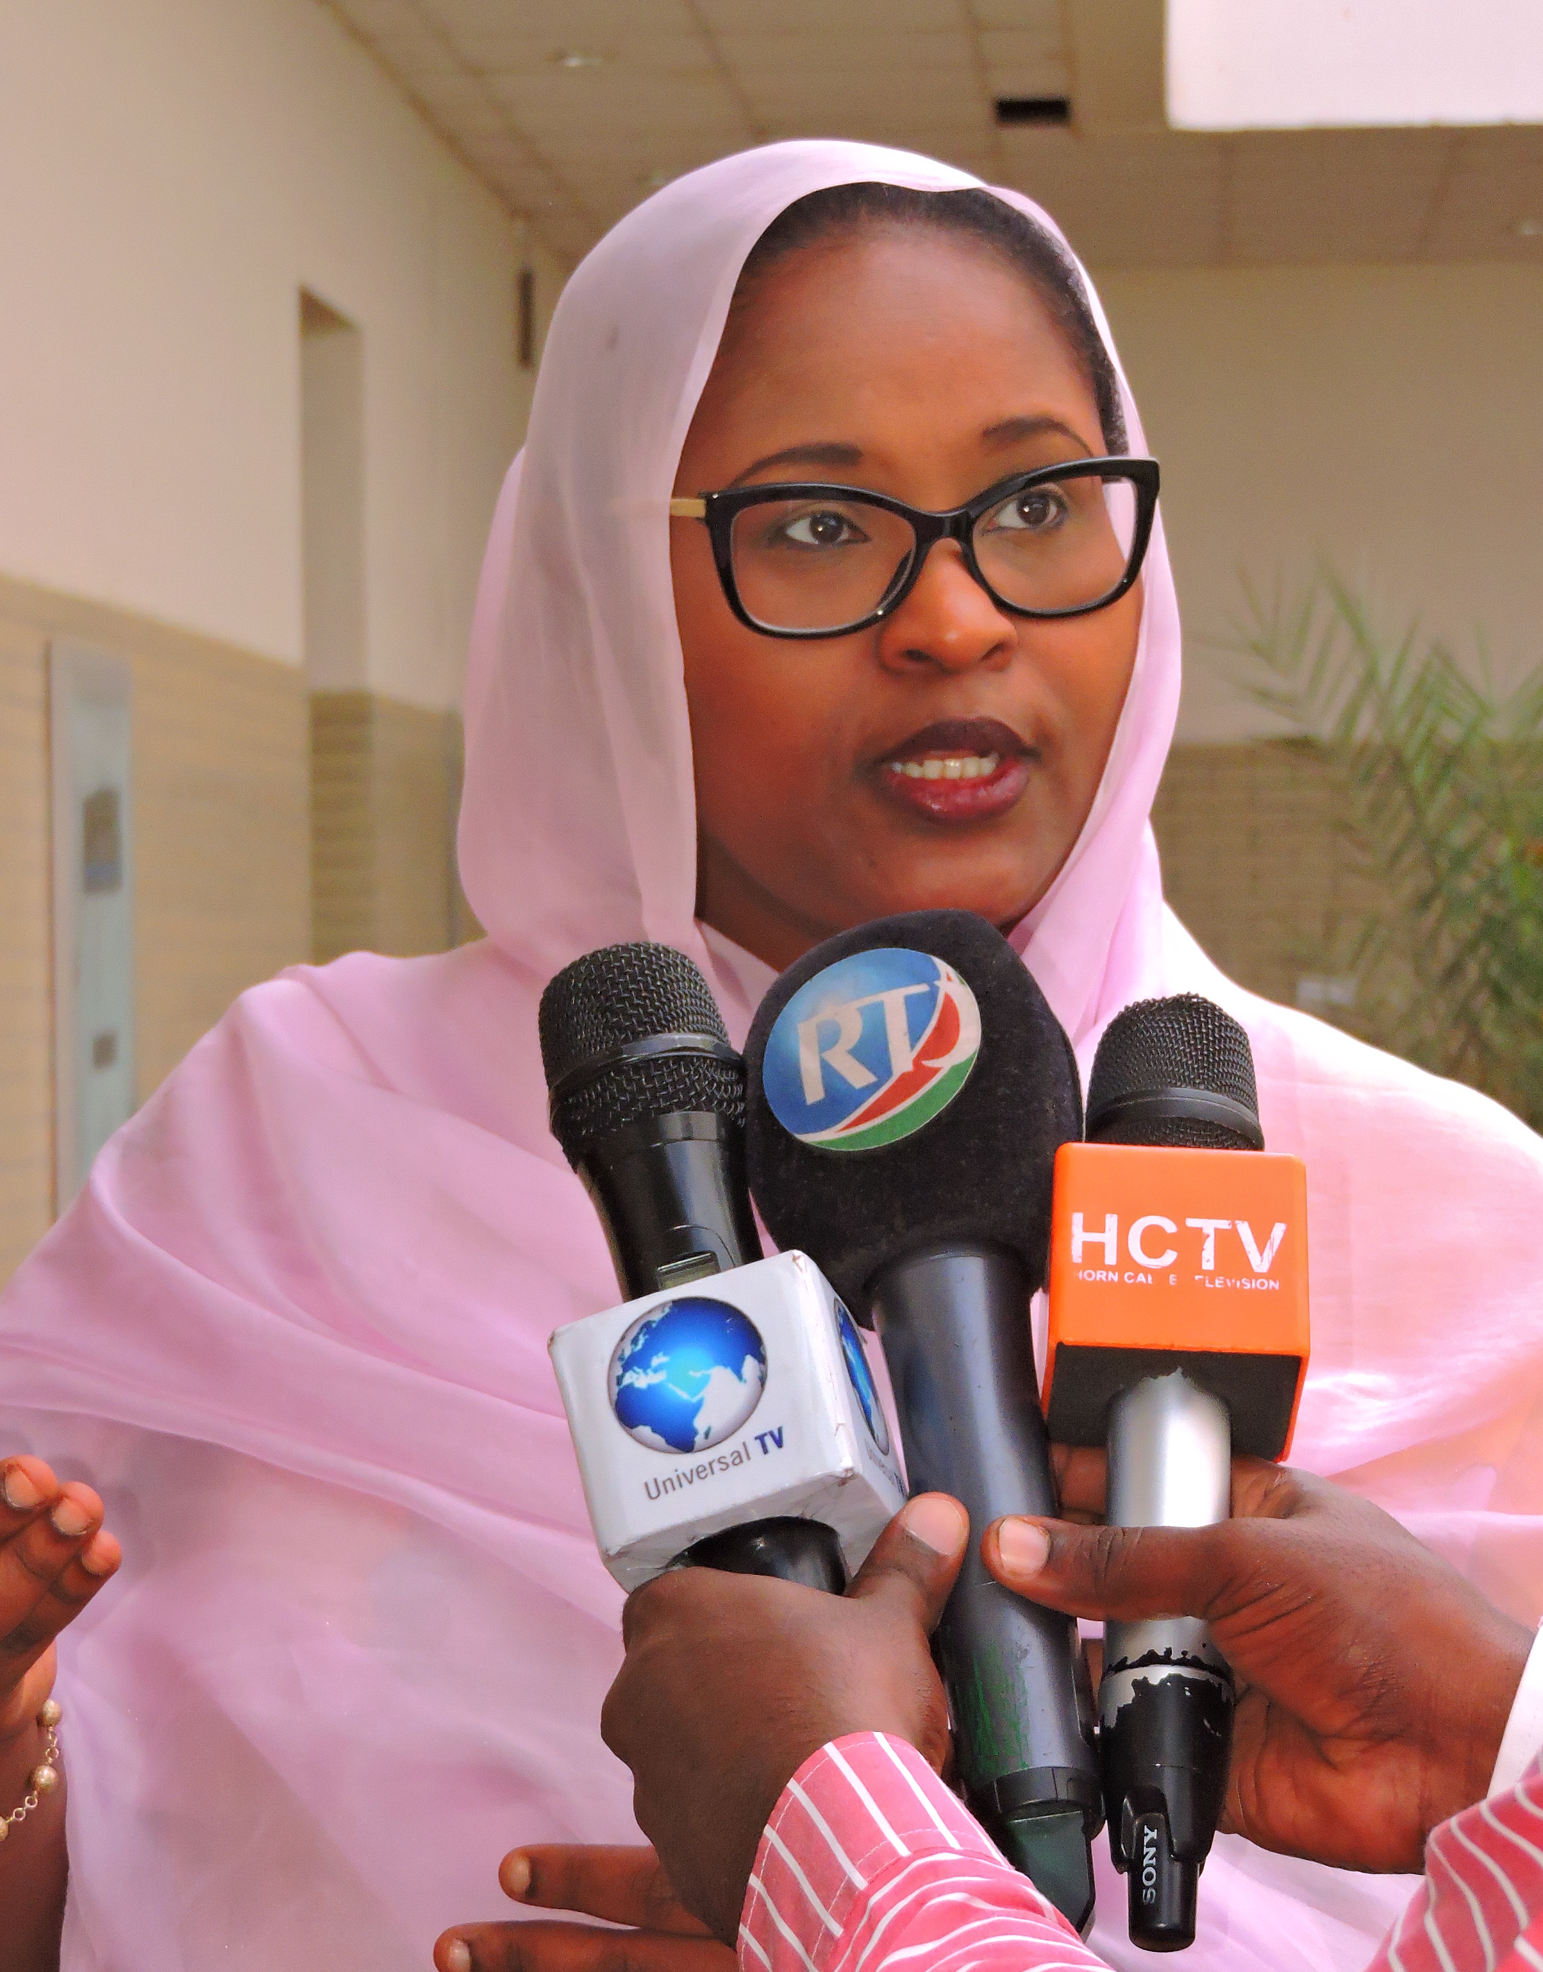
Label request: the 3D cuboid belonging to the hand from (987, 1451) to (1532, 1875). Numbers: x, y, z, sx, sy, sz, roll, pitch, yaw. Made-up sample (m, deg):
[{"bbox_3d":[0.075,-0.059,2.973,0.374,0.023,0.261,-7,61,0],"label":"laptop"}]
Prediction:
[{"bbox_3d":[0.125,0.173,1.600,0.130,0.108,0.085,-1,1,30],"label":"hand"}]

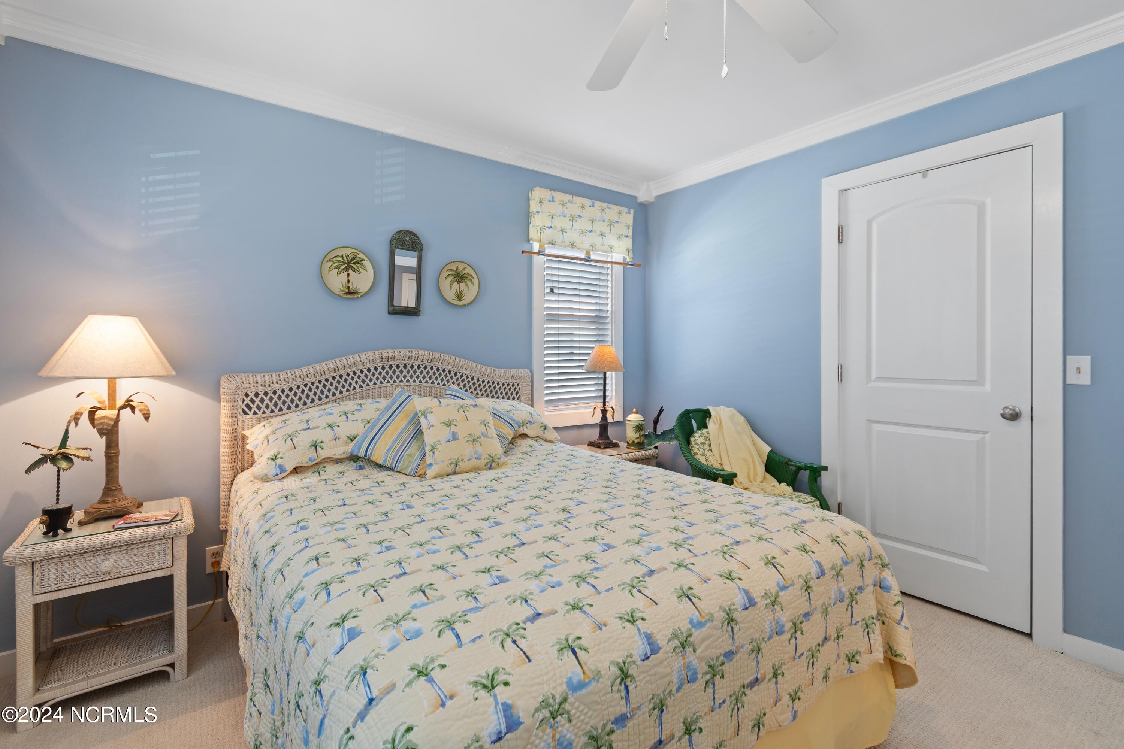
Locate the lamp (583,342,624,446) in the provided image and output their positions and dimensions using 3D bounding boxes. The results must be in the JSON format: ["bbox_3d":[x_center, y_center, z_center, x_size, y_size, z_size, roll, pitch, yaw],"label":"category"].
[{"bbox_3d":[0.286,0.147,3.192,0.274,0.690,0.274,-1,1,0],"label":"lamp"}]

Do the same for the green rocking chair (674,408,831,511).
[{"bbox_3d":[0.982,0.633,2.640,0.650,0.840,0.770,-1,2,-21],"label":"green rocking chair"}]

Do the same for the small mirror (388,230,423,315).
[{"bbox_3d":[-0.865,-0.562,2.582,0.183,0.462,0.030,-1,2,-36],"label":"small mirror"}]

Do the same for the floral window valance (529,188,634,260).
[{"bbox_3d":[0.147,-0.977,3.137,0.810,0.370,0.100,-1,2,-35],"label":"floral window valance"}]

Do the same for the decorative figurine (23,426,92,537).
[{"bbox_3d":[-1.766,0.374,1.644,0.193,0.365,0.183,-1,2,-36],"label":"decorative figurine"}]

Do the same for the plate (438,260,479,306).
[{"bbox_3d":[-0.603,-0.536,2.763,0.261,0.266,0.028,-1,2,-36],"label":"plate"}]

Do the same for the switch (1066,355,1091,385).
[{"bbox_3d":[2.043,-0.017,1.851,0.012,0.115,0.071,-1,2,-40],"label":"switch"}]

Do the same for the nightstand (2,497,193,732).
[{"bbox_3d":[-1.689,0.848,1.769,0.469,0.565,0.406,-1,2,-36],"label":"nightstand"}]

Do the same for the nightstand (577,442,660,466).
[{"bbox_3d":[0.307,0.783,3.150,0.477,0.573,0.411,-1,2,-36],"label":"nightstand"}]

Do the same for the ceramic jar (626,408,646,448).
[{"bbox_3d":[0.462,0.336,2.930,0.118,0.250,0.118,0,1,0],"label":"ceramic jar"}]

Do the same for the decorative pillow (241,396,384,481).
[{"bbox_3d":[-0.992,0.266,2.079,0.690,0.420,0.180,-1,-37,-35],"label":"decorative pillow"}]

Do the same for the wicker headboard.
[{"bbox_3d":[-0.859,0.265,2.542,1.624,0.792,0.076,-1,2,-36],"label":"wicker headboard"}]

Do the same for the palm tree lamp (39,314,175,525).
[{"bbox_3d":[-1.645,0.156,1.712,0.360,0.730,0.360,-1,2,-35],"label":"palm tree lamp"}]

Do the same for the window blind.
[{"bbox_3d":[0.119,-0.345,3.203,0.580,1.170,0.055,-1,2,-35],"label":"window blind"}]

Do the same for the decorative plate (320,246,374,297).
[{"bbox_3d":[-1.103,-0.526,2.418,0.261,0.264,0.028,-1,2,-36],"label":"decorative plate"}]

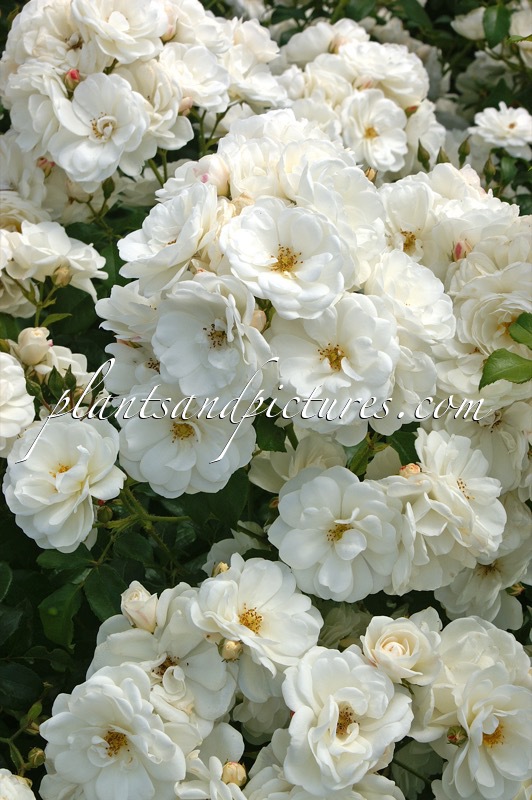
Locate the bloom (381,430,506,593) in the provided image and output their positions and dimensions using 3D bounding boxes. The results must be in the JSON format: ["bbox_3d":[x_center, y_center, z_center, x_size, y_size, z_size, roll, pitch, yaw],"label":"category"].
[{"bbox_3d":[0.101,0.064,1.140,0.075,0.085,0.060,-14,-8,-27],"label":"bloom"}]

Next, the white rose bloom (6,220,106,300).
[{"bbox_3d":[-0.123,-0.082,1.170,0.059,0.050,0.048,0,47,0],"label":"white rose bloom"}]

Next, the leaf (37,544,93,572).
[{"bbox_3d":[-0.124,0.098,1.230,0.037,0.006,0.024,-2,41,-2],"label":"leaf"}]

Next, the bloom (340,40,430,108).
[{"bbox_3d":[0.102,-0.276,1.700,0.076,0.050,0.062,-7,61,-14],"label":"bloom"}]

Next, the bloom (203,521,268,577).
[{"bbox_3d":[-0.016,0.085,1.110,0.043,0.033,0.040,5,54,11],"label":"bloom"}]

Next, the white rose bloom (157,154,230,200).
[{"bbox_3d":[-0.047,-0.142,1.290,0.052,0.045,0.045,15,66,27],"label":"white rose bloom"}]

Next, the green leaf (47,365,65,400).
[{"bbox_3d":[-0.116,-0.009,1.100,0.009,0.018,0.009,7,18,0],"label":"green leaf"}]

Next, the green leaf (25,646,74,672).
[{"bbox_3d":[-0.138,0.165,1.270,0.033,0.006,0.022,2,41,3],"label":"green leaf"}]

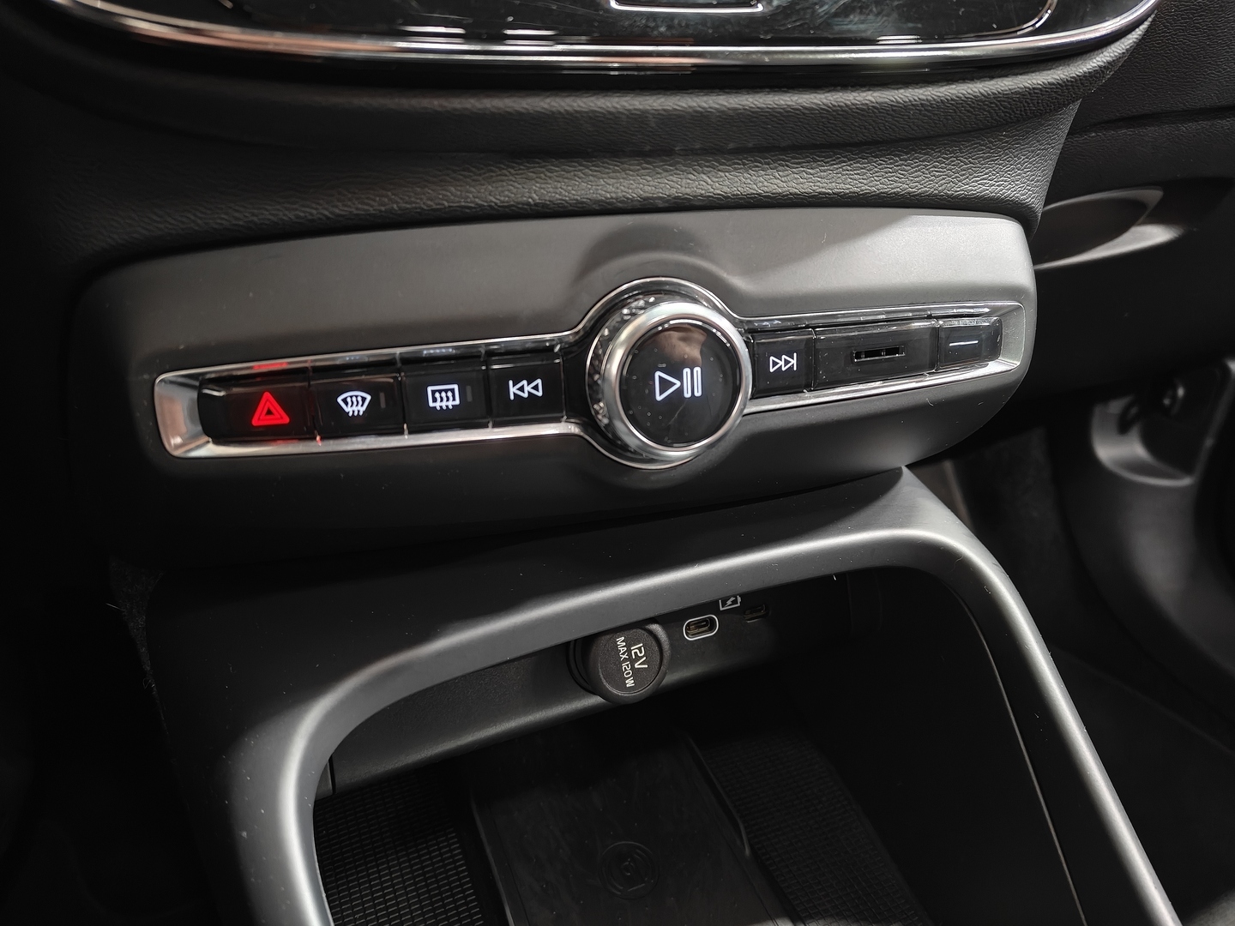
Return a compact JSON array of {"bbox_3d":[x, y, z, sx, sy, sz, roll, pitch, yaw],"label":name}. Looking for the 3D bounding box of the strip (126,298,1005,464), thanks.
[{"bbox_3d":[0.010,-0.024,0.228,0.240,0.048,0.022,-7,16,-15],"label":"strip"}]

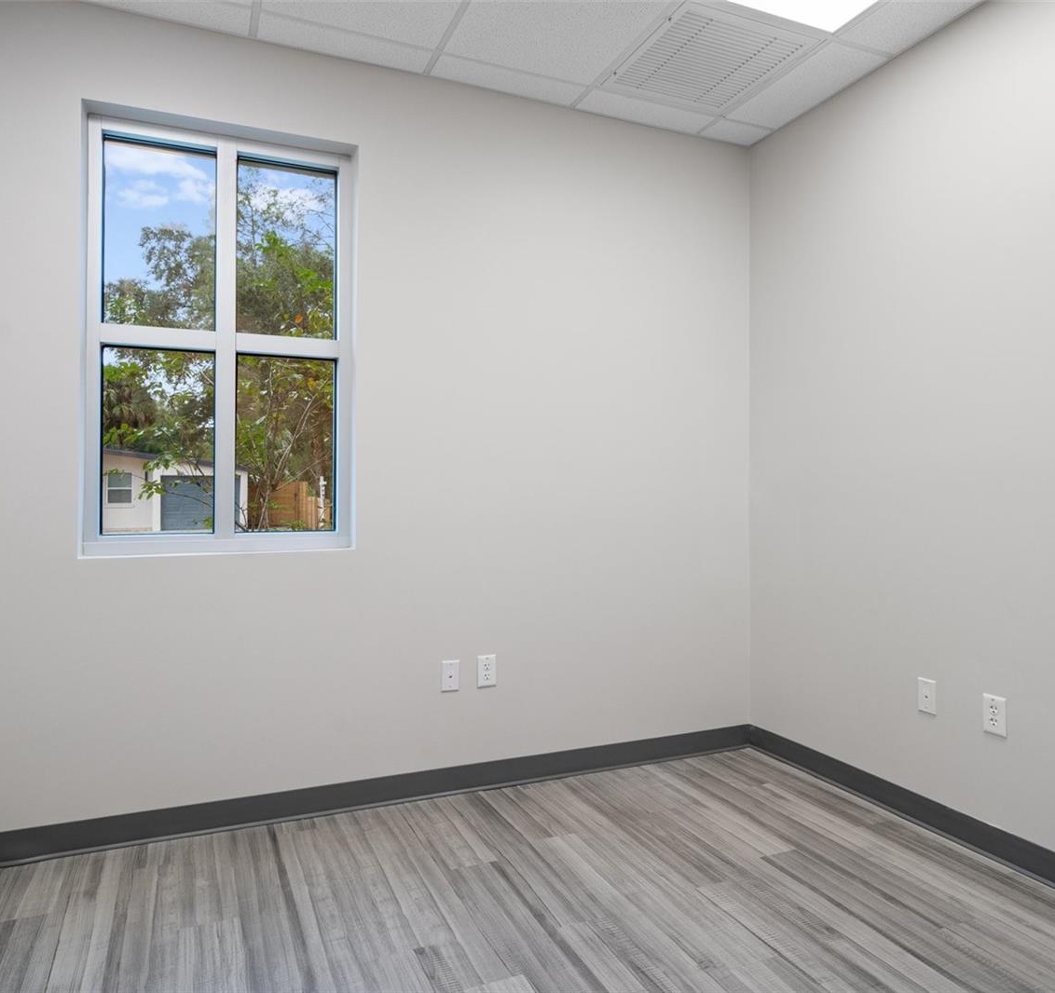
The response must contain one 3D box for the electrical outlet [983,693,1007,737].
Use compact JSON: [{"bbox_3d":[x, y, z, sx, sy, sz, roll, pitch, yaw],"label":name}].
[{"bbox_3d":[1.474,0.694,2.223,0.006,0.118,0.072,0,0,-23],"label":"electrical outlet"}]

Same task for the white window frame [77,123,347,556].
[{"bbox_3d":[-1.073,-0.536,2.515,0.870,1.467,0.070,0,0,-23],"label":"white window frame"}]

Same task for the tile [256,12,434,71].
[{"bbox_3d":[-0.634,-1.608,2.491,0.587,0.020,0.149,0,0,-23],"label":"tile"}]

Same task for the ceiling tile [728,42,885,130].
[{"bbox_3d":[1.078,-1.610,2.769,0.286,0.020,0.548,0,0,-23],"label":"ceiling tile"}]

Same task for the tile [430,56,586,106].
[{"bbox_3d":[-0.063,-1.609,2.714,0.590,0.020,0.146,0,0,-23],"label":"tile"}]

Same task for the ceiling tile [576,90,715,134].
[{"bbox_3d":[0.506,-1.610,2.934,0.588,0.020,0.146,0,0,-23],"label":"ceiling tile"}]

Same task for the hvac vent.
[{"bbox_3d":[0.659,-1.614,2.608,0.542,0.030,0.536,0,0,-23],"label":"hvac vent"}]

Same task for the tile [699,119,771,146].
[{"bbox_3d":[0.925,-1.611,3.099,0.275,0.020,0.145,0,0,-23],"label":"tile"}]

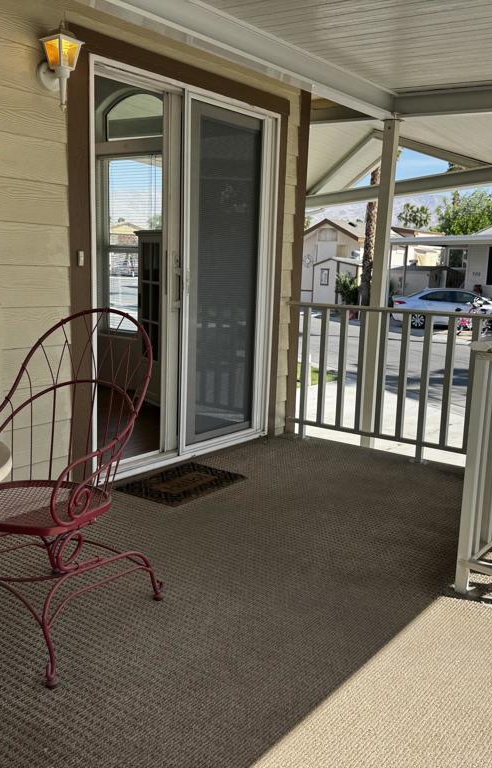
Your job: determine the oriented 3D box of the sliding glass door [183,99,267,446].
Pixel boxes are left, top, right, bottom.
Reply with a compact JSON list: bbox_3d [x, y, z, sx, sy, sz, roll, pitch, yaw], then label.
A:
[{"bbox_3d":[-0.137,-0.627,4.279,0.040,1.943,0.711,9,12,36],"label":"sliding glass door"}]

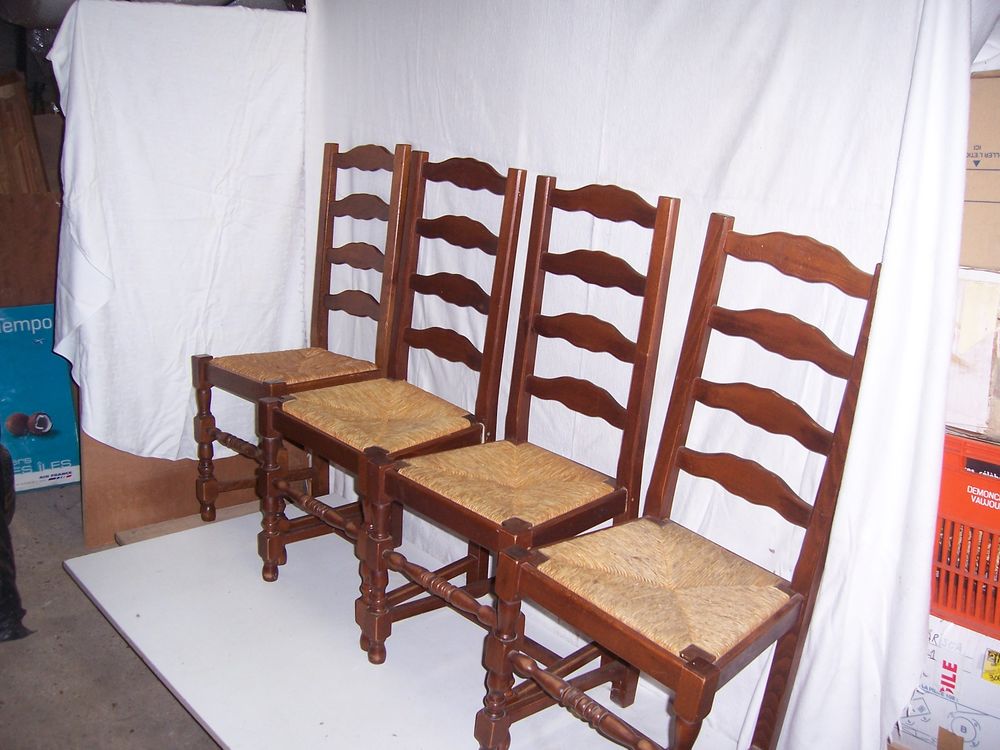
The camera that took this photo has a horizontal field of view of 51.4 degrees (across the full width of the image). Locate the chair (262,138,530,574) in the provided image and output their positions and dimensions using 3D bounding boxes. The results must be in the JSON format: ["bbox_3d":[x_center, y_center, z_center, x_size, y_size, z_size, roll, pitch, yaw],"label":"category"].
[{"bbox_3d":[-0.255,0.029,2.433,0.433,1.039,0.435,20,23,40],"label":"chair"}]

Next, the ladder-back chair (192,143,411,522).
[{"bbox_3d":[-0.527,-0.090,2.789,0.435,1.039,0.433,-9,16,-41],"label":"ladder-back chair"}]

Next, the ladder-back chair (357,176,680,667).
[{"bbox_3d":[0.037,0.148,2.124,0.435,1.039,0.433,-13,24,-42],"label":"ladder-back chair"}]

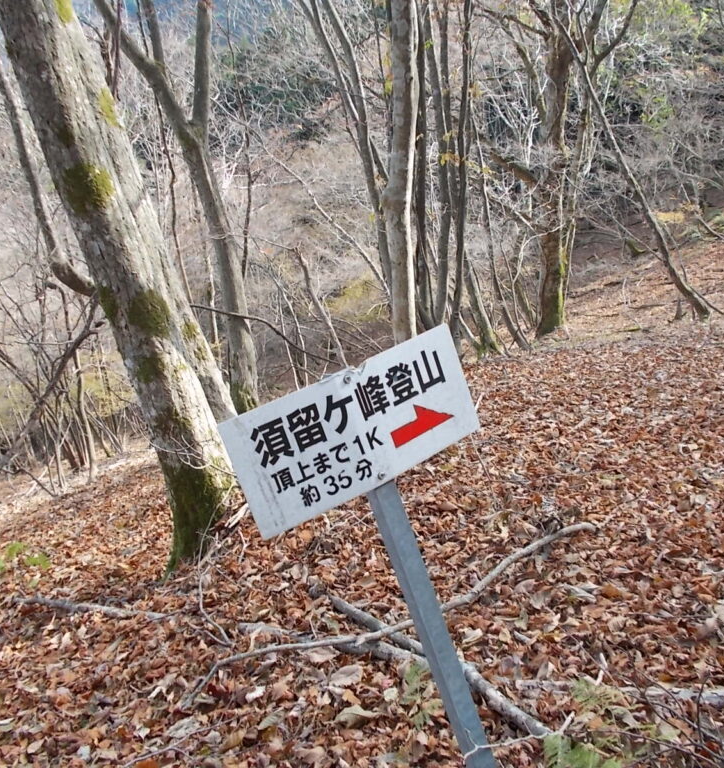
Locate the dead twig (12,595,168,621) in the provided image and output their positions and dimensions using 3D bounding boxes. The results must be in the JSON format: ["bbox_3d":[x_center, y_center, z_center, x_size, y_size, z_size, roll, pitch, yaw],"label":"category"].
[{"bbox_3d":[-1.252,1.014,3.475,1.053,0.055,0.070,-5,11,31],"label":"dead twig"}]

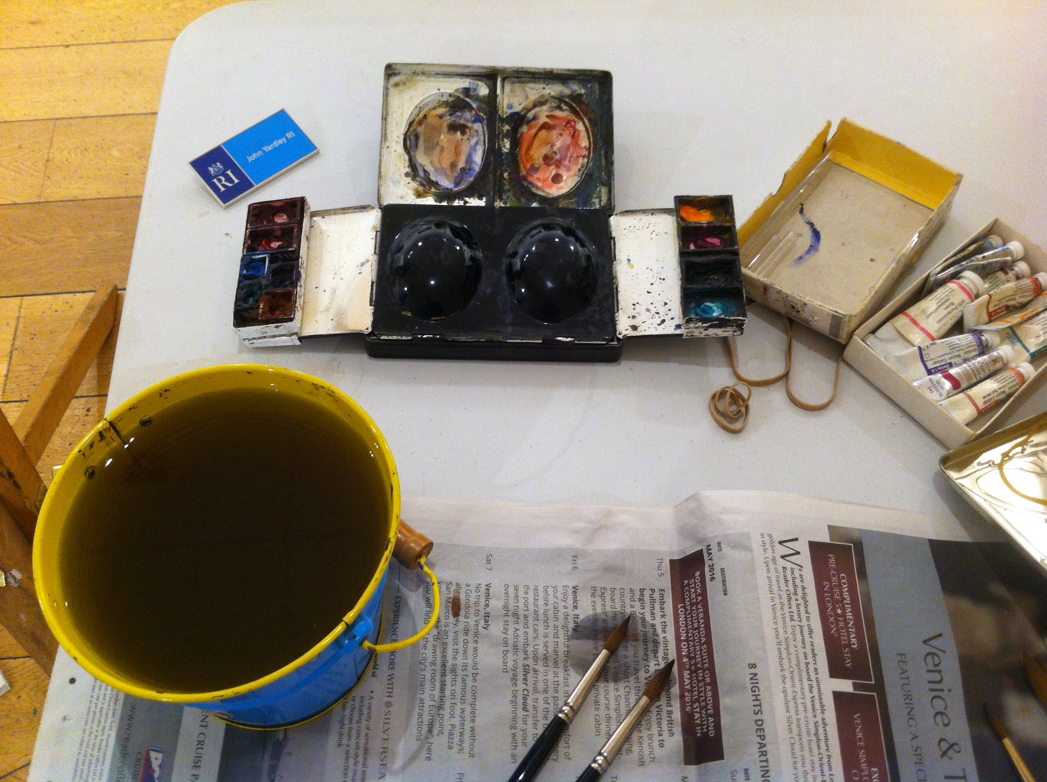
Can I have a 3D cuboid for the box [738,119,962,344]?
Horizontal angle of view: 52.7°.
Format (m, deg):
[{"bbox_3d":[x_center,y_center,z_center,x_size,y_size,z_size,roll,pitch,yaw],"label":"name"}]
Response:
[{"bbox_3d":[0.198,-0.100,0.660,0.081,0.030,0.138,32,64,19],"label":"box"}]

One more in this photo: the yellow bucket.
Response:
[{"bbox_3d":[-0.127,0.088,0.502,0.166,0.121,0.157,-1,58,1],"label":"yellow bucket"}]

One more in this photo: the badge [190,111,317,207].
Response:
[{"bbox_3d":[-0.183,-0.159,0.721,0.076,0.004,0.048,-37,64,-20],"label":"badge"}]

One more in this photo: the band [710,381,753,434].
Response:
[{"bbox_3d":[0.120,0.009,0.612,0.022,0.009,0.027,1,58,2],"label":"band"}]

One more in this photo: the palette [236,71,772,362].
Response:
[{"bbox_3d":[-0.019,-0.115,0.666,0.302,0.053,0.193,1,58,2],"label":"palette"}]

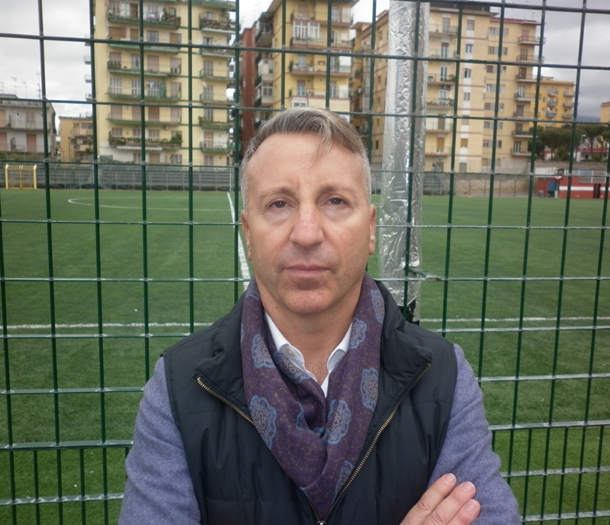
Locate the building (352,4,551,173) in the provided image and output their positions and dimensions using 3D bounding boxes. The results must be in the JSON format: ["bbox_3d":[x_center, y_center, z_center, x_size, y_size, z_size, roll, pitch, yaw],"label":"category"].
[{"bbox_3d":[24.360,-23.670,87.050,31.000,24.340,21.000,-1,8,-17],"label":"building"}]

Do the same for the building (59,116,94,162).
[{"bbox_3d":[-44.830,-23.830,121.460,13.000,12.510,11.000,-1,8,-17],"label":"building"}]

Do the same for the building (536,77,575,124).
[{"bbox_3d":[68.070,-39.740,168.850,17.000,27.920,12.300,-1,8,-17],"label":"building"}]

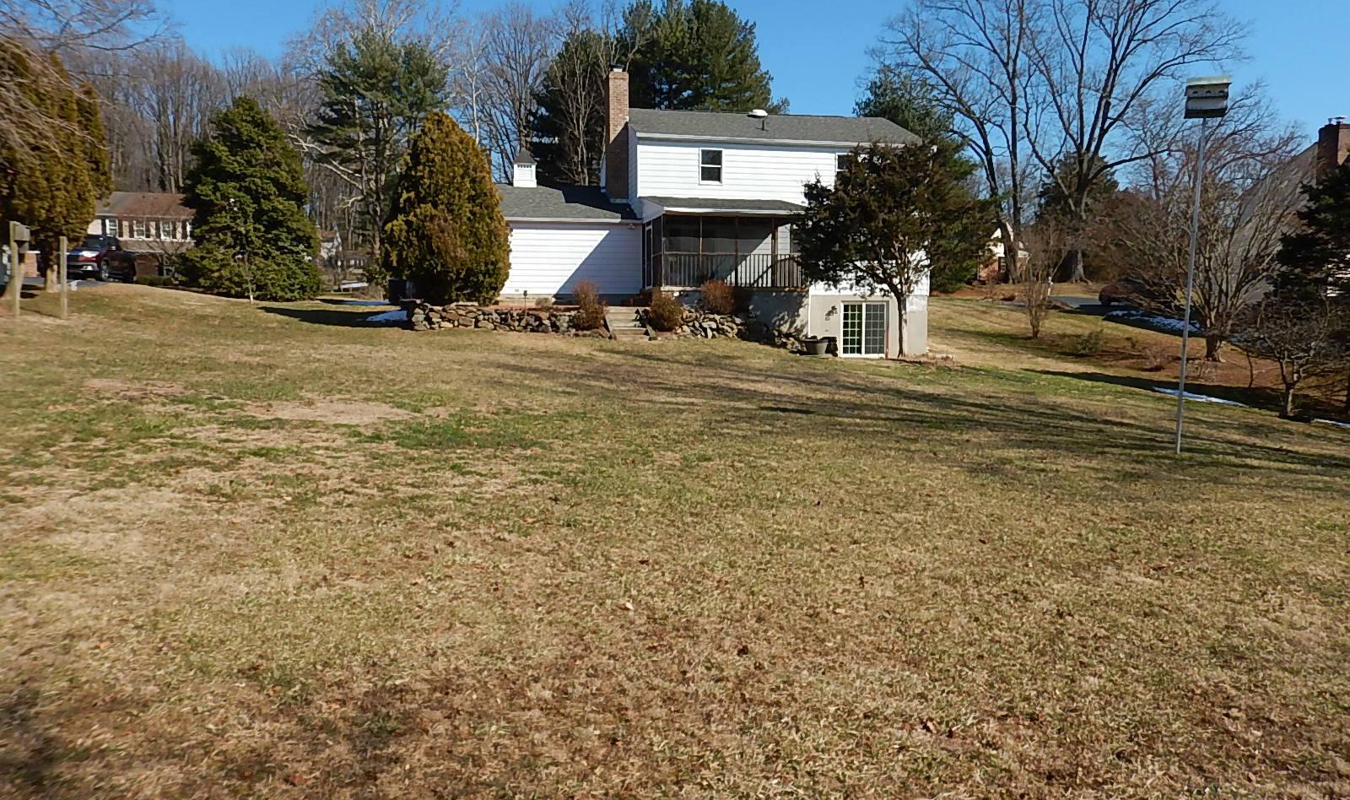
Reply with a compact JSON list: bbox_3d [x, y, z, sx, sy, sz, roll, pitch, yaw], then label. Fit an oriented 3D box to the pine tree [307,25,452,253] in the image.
[{"bbox_3d":[-16.463,-13.449,51.914,7.485,13.749,7.485,-2,6,-17],"label":"pine tree"}]

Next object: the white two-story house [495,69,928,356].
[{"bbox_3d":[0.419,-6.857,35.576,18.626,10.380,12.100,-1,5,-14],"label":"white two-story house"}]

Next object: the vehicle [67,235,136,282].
[{"bbox_3d":[-24.826,-5.996,39.843,1.980,1.920,5.500,-2,6,-17],"label":"vehicle"}]

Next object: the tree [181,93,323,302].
[{"bbox_3d":[-16.203,-7.666,35.910,4.808,7.722,4.808,-3,6,-24],"label":"tree"}]

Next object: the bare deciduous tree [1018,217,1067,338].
[{"bbox_3d":[15.584,-5.171,39.688,2.000,5.102,2.000,2,6,21],"label":"bare deciduous tree"}]

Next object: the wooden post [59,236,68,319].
[{"bbox_3d":[-10.562,-2.111,16.176,0.107,1.429,0.110,-3,6,-33],"label":"wooden post"}]

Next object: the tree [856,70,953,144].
[{"bbox_3d":[12.273,-11.127,48.199,5.742,11.378,5.742,1,5,14],"label":"tree"}]

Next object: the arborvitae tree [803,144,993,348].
[{"bbox_3d":[7.761,-5.271,32.961,6.835,7.609,6.600,1,5,13],"label":"arborvitae tree"}]

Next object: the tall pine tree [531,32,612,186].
[{"bbox_3d":[-5.743,-14.175,56.962,6.003,16.260,6.003,-1,5,-6],"label":"tall pine tree"}]

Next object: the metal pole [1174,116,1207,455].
[{"bbox_3d":[6.578,-1.419,11.920,0.060,4.269,0.060,5,6,28],"label":"metal pole"}]

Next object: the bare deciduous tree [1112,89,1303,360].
[{"bbox_3d":[16.856,-5.503,29.627,5.267,8.504,5.267,3,6,29],"label":"bare deciduous tree"}]

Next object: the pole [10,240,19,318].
[{"bbox_3d":[-11.420,-2.094,16.178,0.119,1.393,0.110,-4,6,-35],"label":"pole"}]

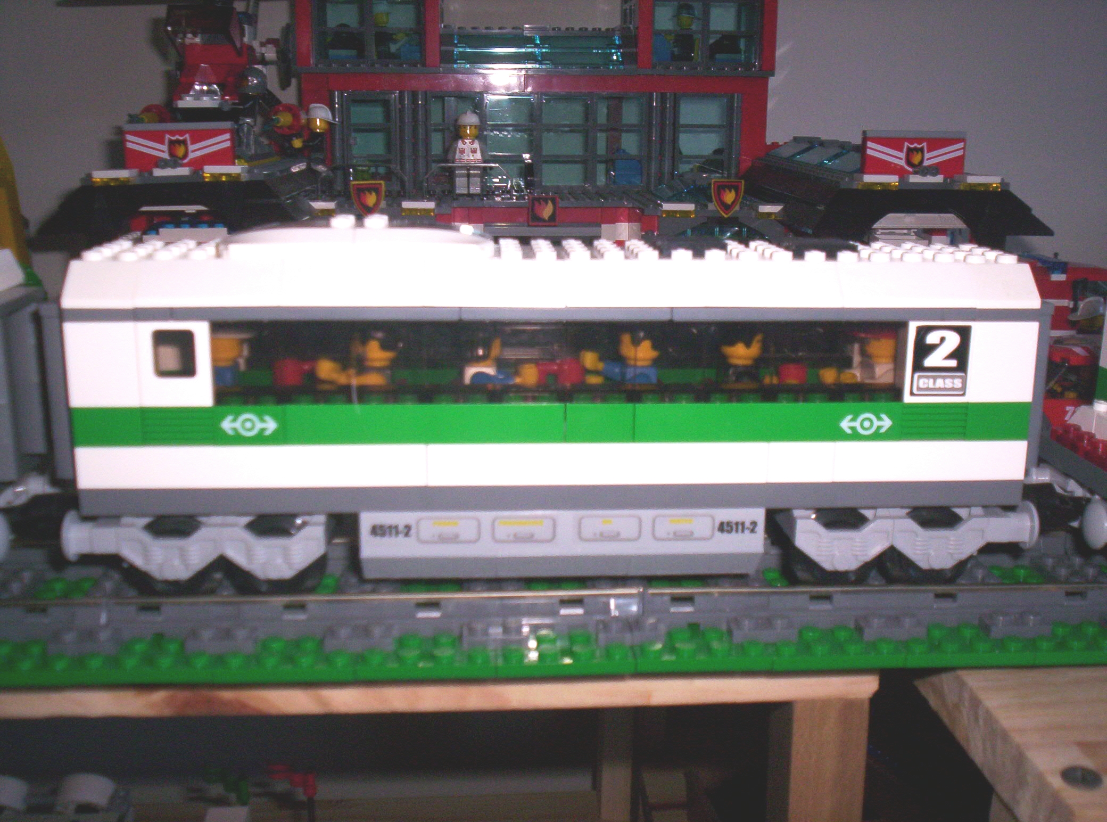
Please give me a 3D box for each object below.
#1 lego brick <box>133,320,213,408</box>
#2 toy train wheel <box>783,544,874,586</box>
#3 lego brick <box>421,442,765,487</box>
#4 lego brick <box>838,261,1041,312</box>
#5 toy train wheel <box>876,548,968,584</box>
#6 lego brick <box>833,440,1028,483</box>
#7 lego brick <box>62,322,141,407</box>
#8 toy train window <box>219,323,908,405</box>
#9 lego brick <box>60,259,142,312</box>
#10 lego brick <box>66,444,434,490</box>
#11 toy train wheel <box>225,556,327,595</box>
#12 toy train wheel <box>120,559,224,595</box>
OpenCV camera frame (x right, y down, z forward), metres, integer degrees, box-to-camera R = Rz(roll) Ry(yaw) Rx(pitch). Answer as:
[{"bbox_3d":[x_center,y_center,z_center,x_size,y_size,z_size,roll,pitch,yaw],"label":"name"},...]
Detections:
[{"bbox_3d":[-0.085,-0.011,0.269,0.016,0.019,0.008,0,13,-4],"label":"lego brick"},{"bbox_3d":[0.069,0.034,0.292,0.021,0.021,0.006,0,12,-4],"label":"toy train wheel"},{"bbox_3d":[0.010,0.011,0.280,0.080,0.010,0.008,0,12,-4],"label":"lego brick"},{"bbox_3d":[0.090,-0.030,0.283,0.048,0.010,0.018,0,13,-4],"label":"lego brick"},{"bbox_3d":[0.093,0.033,0.294,0.022,0.021,0.007,0,13,-4],"label":"toy train wheel"},{"bbox_3d":[0.090,0.011,0.286,0.048,0.010,0.008,0,12,-4],"label":"lego brick"},{"bbox_3d":[-0.101,-0.011,0.267,0.016,0.019,0.008,0,13,-4],"label":"lego brick"},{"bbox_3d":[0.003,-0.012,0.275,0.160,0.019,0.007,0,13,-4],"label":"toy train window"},{"bbox_3d":[-0.101,-0.030,0.267,0.016,0.010,0.016,0,12,-4],"label":"lego brick"},{"bbox_3d":[-0.069,0.012,0.274,0.080,0.010,0.008,0,12,-4],"label":"lego brick"},{"bbox_3d":[-0.066,0.034,0.282,0.022,0.021,0.007,0,13,-4],"label":"toy train wheel"},{"bbox_3d":[-0.090,0.034,0.280,0.022,0.021,0.007,0,13,-4],"label":"toy train wheel"}]

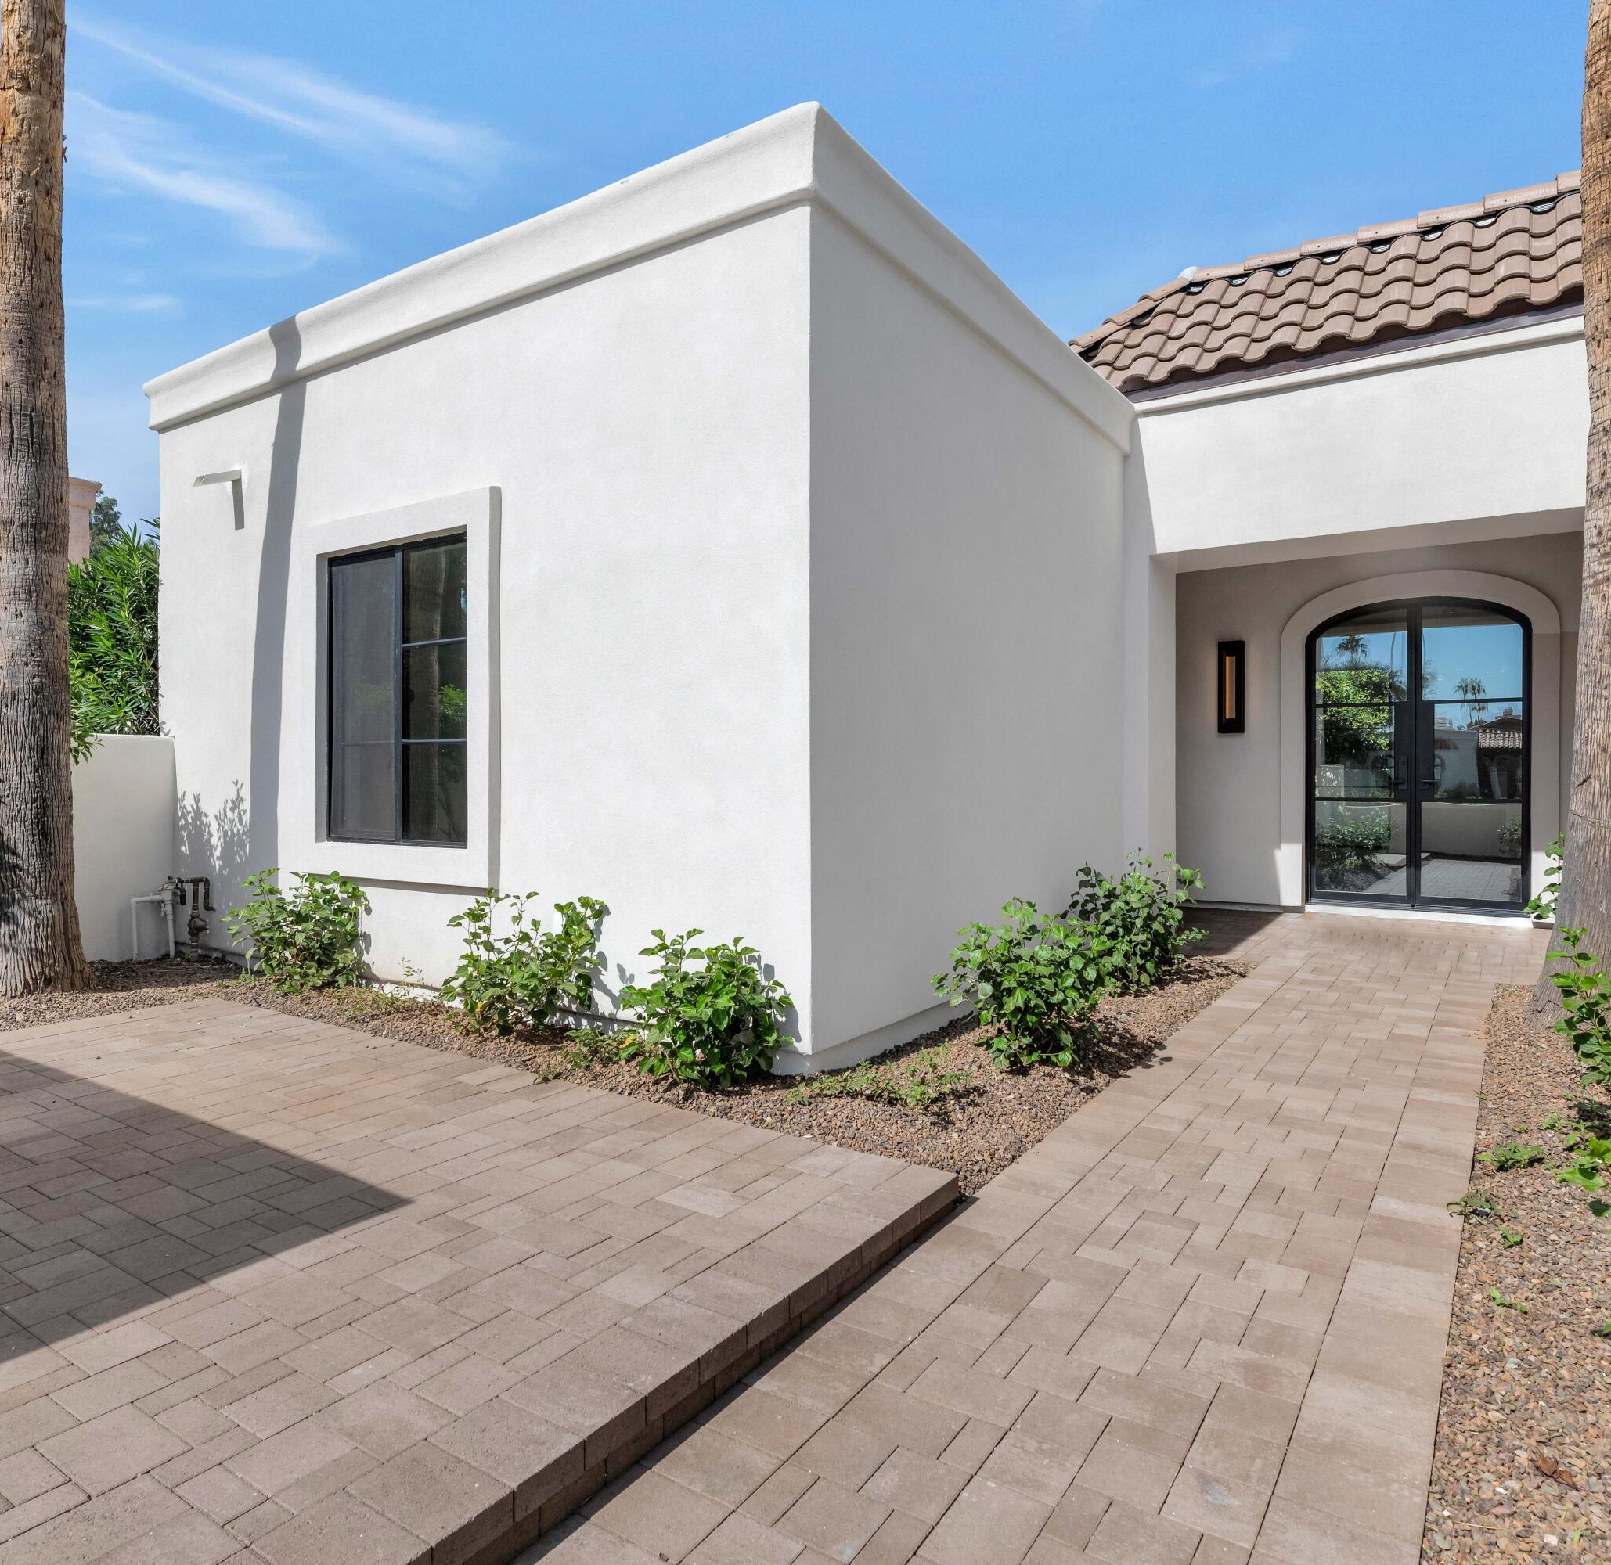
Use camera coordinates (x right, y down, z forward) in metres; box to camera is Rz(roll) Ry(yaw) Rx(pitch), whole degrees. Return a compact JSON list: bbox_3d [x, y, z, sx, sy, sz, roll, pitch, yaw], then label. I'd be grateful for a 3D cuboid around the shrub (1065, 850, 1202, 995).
[{"bbox_3d":[1.885,0.765,6.000,0.720,0.740,0.740,1,1,34],"label":"shrub"}]

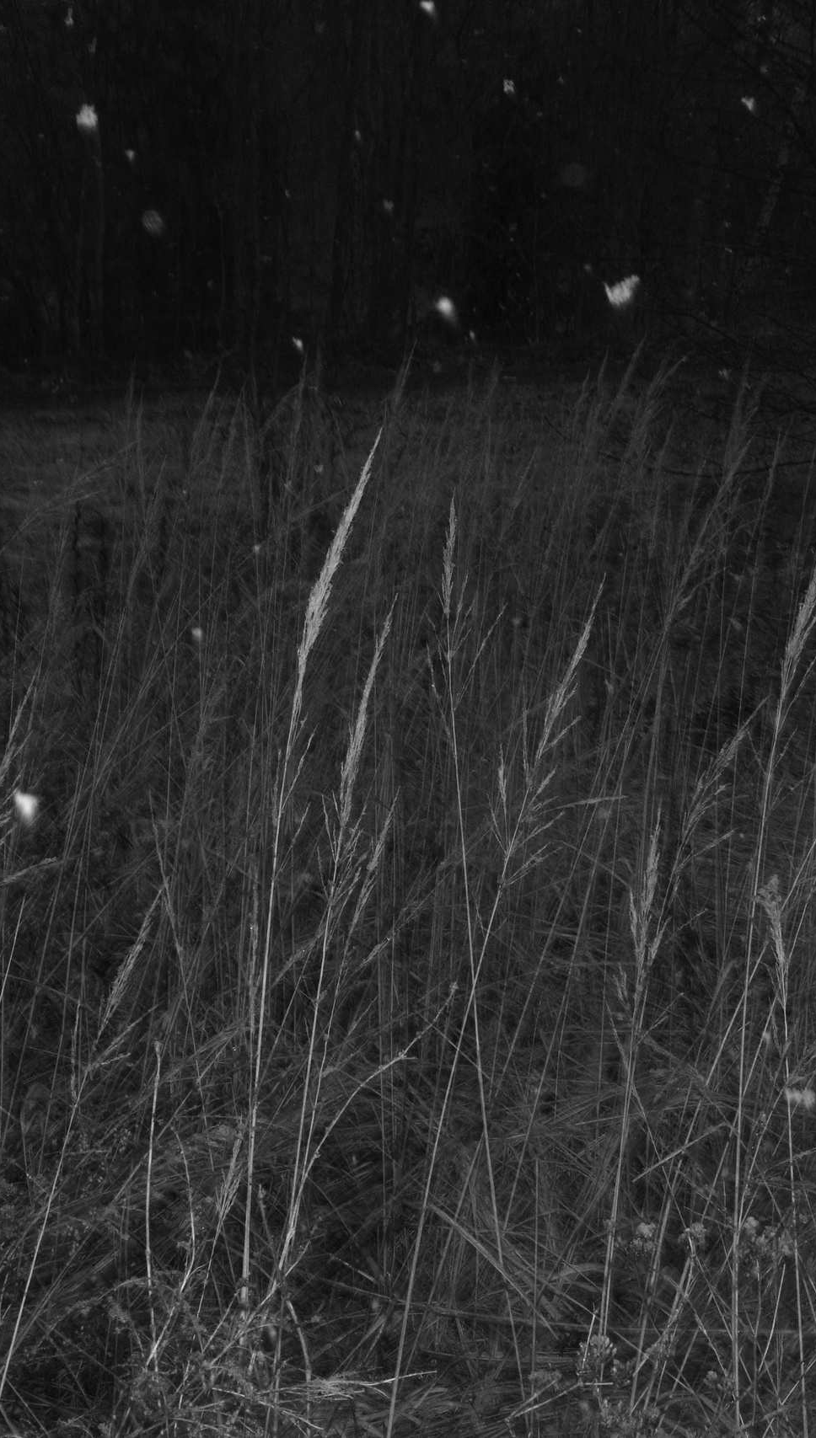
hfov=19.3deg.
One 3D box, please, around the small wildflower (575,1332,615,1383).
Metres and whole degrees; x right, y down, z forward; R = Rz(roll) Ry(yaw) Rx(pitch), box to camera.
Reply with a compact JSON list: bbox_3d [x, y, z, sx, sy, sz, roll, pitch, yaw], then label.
[{"bbox_3d":[0.186,0.639,2.400,0.041,0.044,0.040,0,11,0],"label":"small wildflower"}]

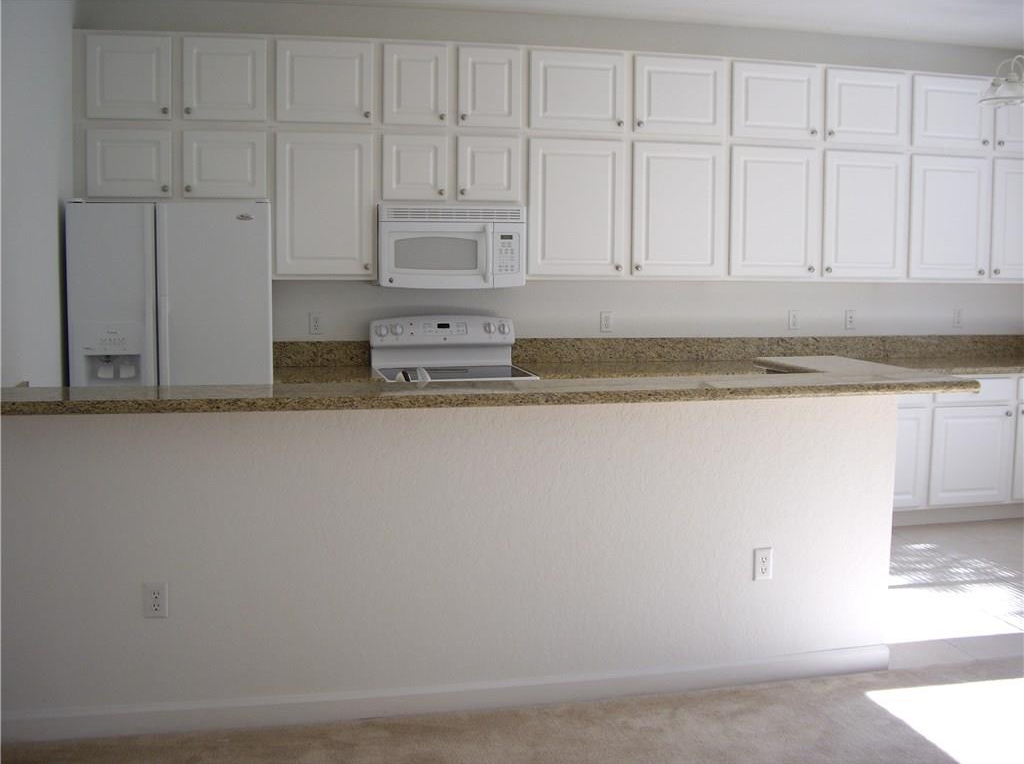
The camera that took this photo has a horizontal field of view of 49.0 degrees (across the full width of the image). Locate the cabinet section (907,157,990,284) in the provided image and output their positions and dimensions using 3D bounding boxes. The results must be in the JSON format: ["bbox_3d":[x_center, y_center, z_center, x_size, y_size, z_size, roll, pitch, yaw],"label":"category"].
[{"bbox_3d":[2.458,-0.950,6.512,0.542,0.717,0.310,-1,5,-13],"label":"cabinet section"}]

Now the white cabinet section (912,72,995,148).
[{"bbox_3d":[2.461,-1.540,6.464,0.527,0.429,0.310,-1,5,-13],"label":"white cabinet section"}]

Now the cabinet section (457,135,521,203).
[{"bbox_3d":[-0.156,-1.103,5.909,0.340,0.338,0.320,-1,6,-13],"label":"cabinet section"}]

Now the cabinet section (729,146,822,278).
[{"bbox_3d":[1.402,-0.937,6.262,0.563,0.717,0.310,-1,5,-13],"label":"cabinet section"}]

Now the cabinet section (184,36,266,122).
[{"bbox_3d":[-1.424,-1.478,5.547,0.398,0.403,0.310,-1,5,-13],"label":"cabinet section"}]

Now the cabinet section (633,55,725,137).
[{"bbox_3d":[0.846,-1.530,6.082,0.521,0.431,0.310,-1,5,-13],"label":"cabinet section"}]

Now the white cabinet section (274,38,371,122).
[{"bbox_3d":[-0.953,-1.495,5.657,0.480,0.410,0.310,-1,5,-13],"label":"white cabinet section"}]

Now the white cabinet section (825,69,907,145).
[{"bbox_3d":[1.930,-1.543,6.379,0.533,0.429,0.320,-1,6,-13],"label":"white cabinet section"}]

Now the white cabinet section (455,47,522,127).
[{"bbox_3d":[-0.150,-1.518,5.871,0.343,0.422,0.320,-1,6,-13],"label":"white cabinet section"}]

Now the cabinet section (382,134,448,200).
[{"bbox_3d":[-0.523,-1.097,5.824,0.340,0.338,0.320,-1,6,-13],"label":"cabinet section"}]

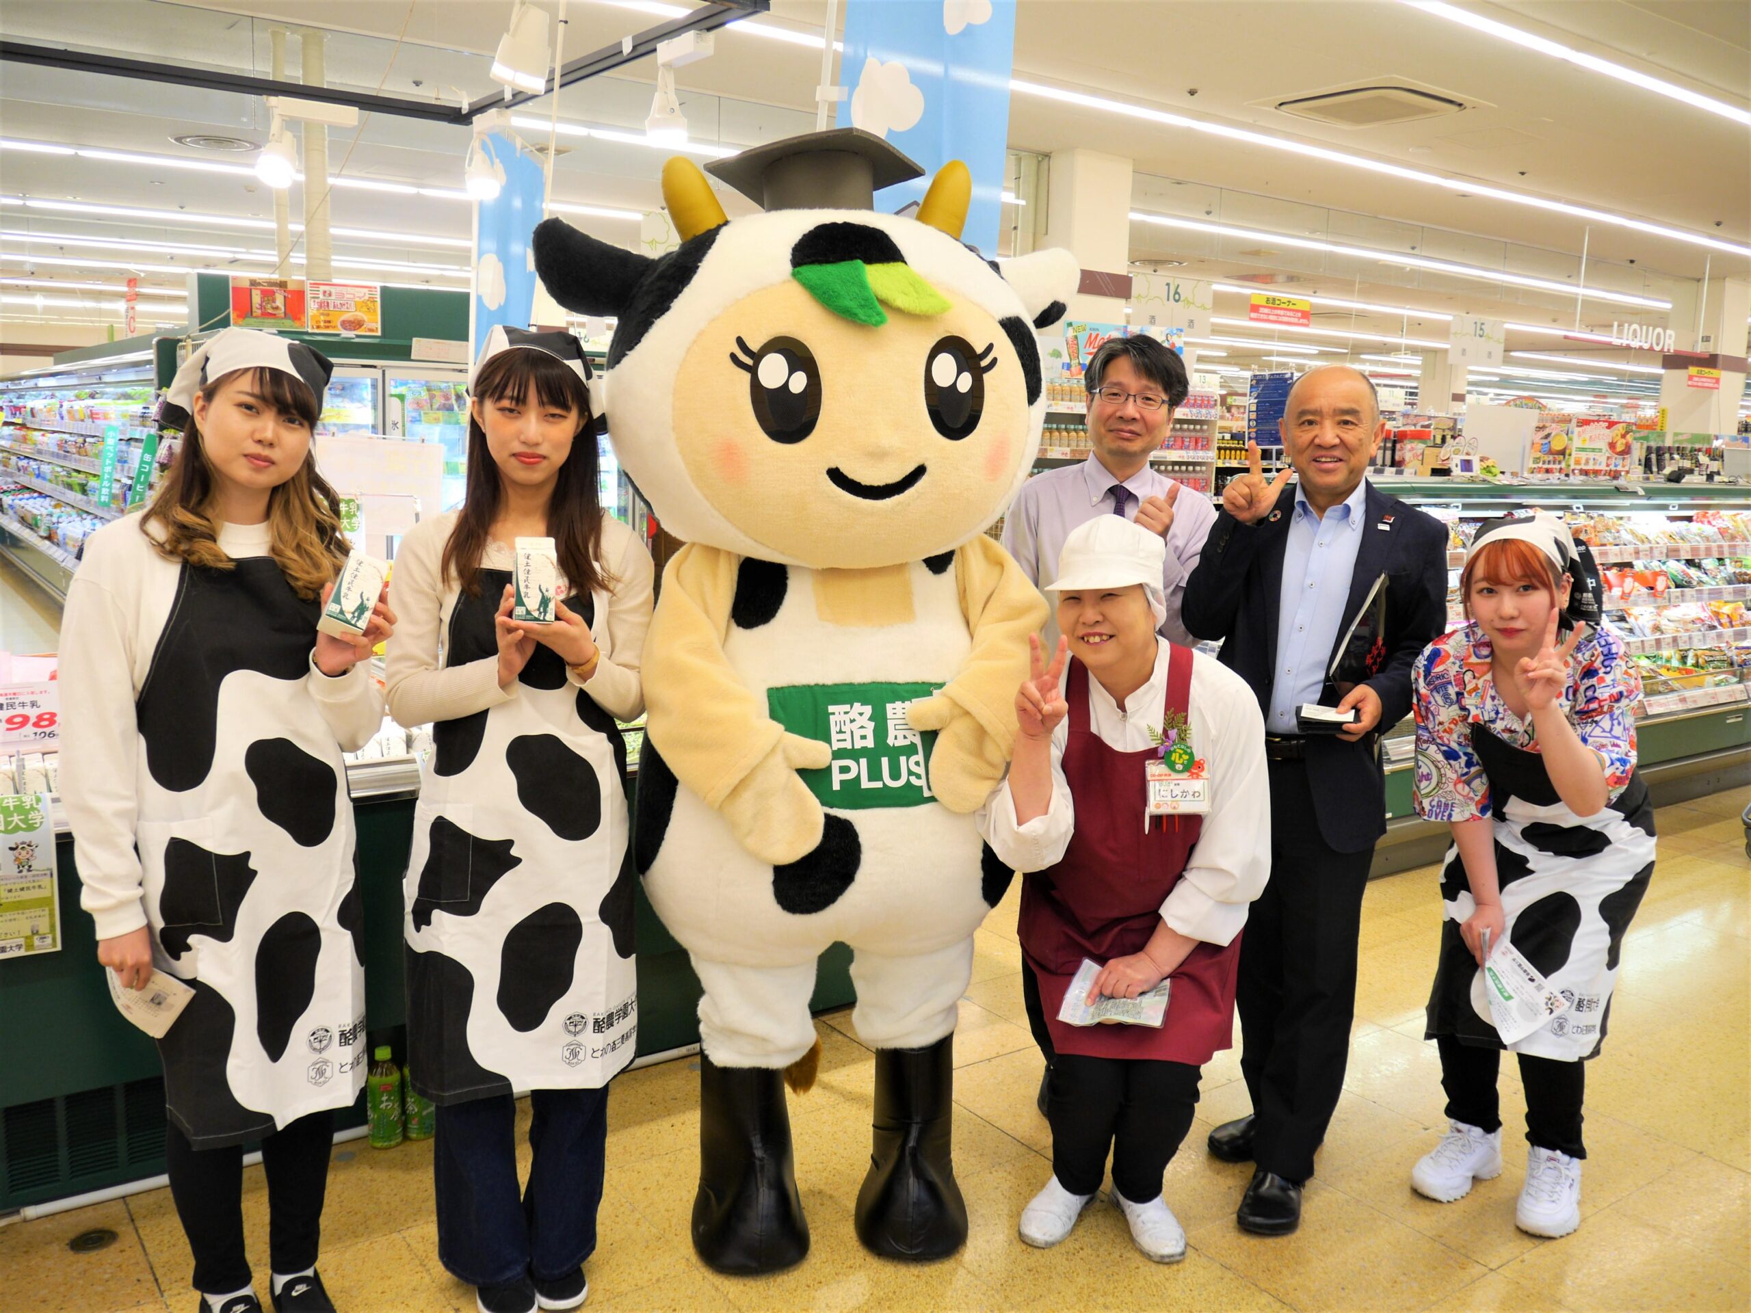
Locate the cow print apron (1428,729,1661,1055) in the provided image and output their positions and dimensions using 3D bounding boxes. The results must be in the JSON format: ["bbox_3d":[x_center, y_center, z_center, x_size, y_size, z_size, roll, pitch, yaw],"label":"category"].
[{"bbox_3d":[1.306,0.444,2.780,0.420,0.670,0.350,5,9,23],"label":"cow print apron"}]

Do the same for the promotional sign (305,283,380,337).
[{"bbox_3d":[-2.736,-1.787,7.300,0.364,0.260,0.015,-4,10,-36],"label":"promotional sign"}]

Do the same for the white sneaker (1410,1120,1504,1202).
[{"bbox_3d":[1.216,1.027,2.956,0.265,0.125,0.105,-6,11,-41],"label":"white sneaker"}]

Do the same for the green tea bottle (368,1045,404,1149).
[{"bbox_3d":[-1.028,0.923,2.972,0.070,0.217,0.070,-1,9,-17],"label":"green tea bottle"}]

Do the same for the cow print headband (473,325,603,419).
[{"bbox_3d":[-0.554,-0.465,2.310,0.210,0.175,0.210,5,9,-12],"label":"cow print headband"}]

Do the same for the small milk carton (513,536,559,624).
[{"bbox_3d":[-0.554,-0.122,2.310,0.069,0.148,0.069,-1,-5,-14],"label":"small milk carton"}]

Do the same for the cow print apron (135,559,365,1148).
[{"bbox_3d":[-0.948,0.279,2.160,0.350,0.890,0.220,-2,9,-24],"label":"cow print apron"}]

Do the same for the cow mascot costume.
[{"bbox_3d":[-0.136,0.084,2.631,0.970,2.020,0.780,0,9,-8],"label":"cow mascot costume"}]

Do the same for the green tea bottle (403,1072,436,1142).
[{"bbox_3d":[-0.947,0.900,2.943,0.068,0.212,0.068,-4,10,-36],"label":"green tea bottle"}]

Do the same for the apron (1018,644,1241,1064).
[{"bbox_3d":[0.449,0.333,2.490,0.395,0.740,0.280,3,9,12],"label":"apron"}]

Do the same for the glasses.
[{"bbox_3d":[0.530,-0.537,2.940,0.145,0.042,0.140,13,7,10],"label":"glasses"}]

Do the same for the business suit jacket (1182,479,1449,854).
[{"bbox_3d":[0.857,0.015,2.760,0.510,0.720,0.360,4,9,20],"label":"business suit jacket"}]

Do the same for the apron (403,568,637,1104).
[{"bbox_3d":[-0.614,0.299,2.450,0.410,0.940,0.250,1,9,-5],"label":"apron"}]

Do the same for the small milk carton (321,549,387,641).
[{"bbox_3d":[-0.869,-0.110,2.371,0.069,0.148,0.069,22,-27,-23],"label":"small milk carton"}]

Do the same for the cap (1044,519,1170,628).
[{"bbox_3d":[0.386,-0.145,2.360,0.185,0.180,0.260,-3,11,25],"label":"cap"}]

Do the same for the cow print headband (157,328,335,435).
[{"bbox_3d":[-0.936,-0.409,2.110,0.215,0.180,0.220,13,8,-28],"label":"cow print headband"}]

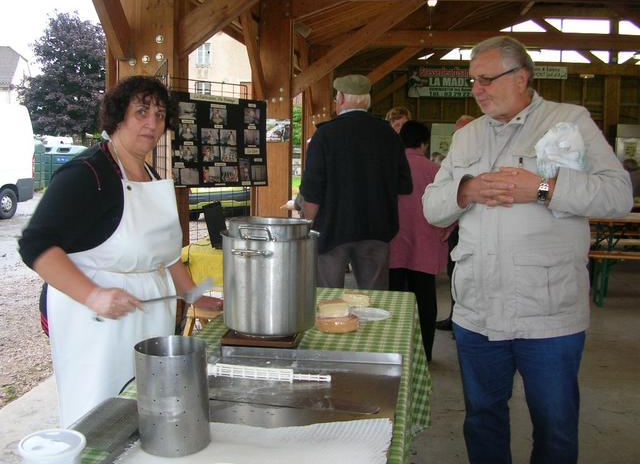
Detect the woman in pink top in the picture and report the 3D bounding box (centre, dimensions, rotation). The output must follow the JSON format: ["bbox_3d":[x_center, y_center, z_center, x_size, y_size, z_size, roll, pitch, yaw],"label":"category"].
[{"bbox_3d":[0.660,0.080,4.299,0.520,1.610,0.360,3,8,23],"label":"woman in pink top"}]

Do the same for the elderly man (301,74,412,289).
[{"bbox_3d":[0.185,0.113,3.345,0.560,1.800,0.400,-2,8,-13],"label":"elderly man"}]

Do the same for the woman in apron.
[{"bbox_3d":[-0.620,0.354,2.086,0.500,1.660,0.560,7,11,43],"label":"woman in apron"}]

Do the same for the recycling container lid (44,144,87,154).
[{"bbox_3d":[-8.816,-2.847,22.328,1.850,0.360,1.200,-1,7,-15],"label":"recycling container lid"}]

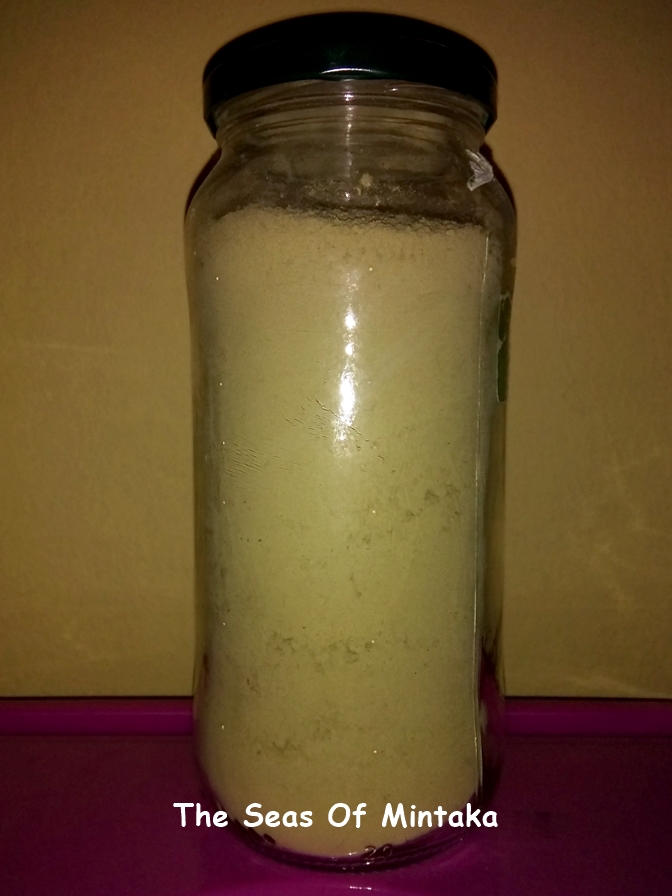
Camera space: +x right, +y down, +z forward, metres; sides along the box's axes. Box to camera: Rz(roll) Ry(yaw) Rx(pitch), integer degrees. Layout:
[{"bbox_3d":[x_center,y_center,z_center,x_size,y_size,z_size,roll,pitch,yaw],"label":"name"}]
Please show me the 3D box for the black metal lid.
[{"bbox_3d":[0.003,-0.081,0.171,0.068,0.011,0.068,0,5,0],"label":"black metal lid"}]

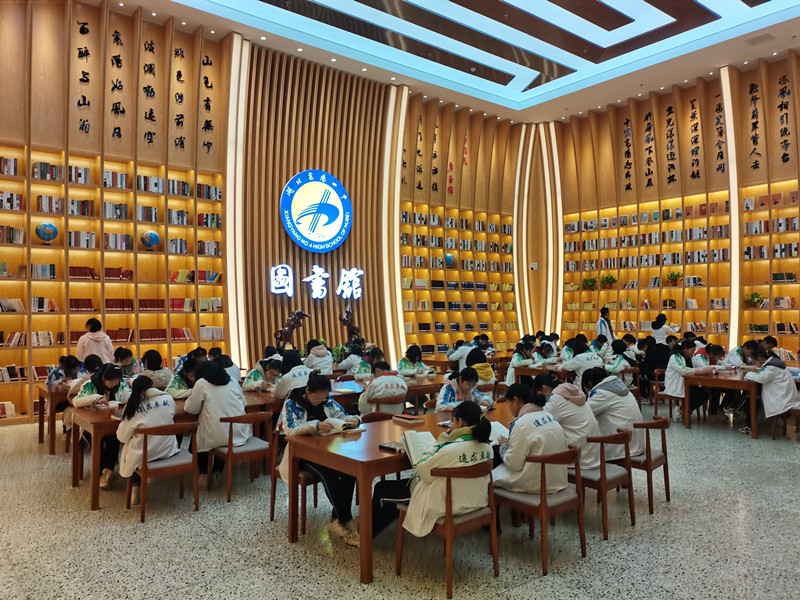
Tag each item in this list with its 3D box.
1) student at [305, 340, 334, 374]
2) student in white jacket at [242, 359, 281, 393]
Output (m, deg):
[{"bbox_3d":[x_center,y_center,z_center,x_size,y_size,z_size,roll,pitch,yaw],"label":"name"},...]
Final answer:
[{"bbox_3d":[-1.179,1.211,8.845,0.500,1.230,0.720,0,-1,-39],"label":"student"},{"bbox_3d":[-1.658,1.280,7.185,0.520,1.120,0.680,1,-2,-39],"label":"student in white jacket"}]

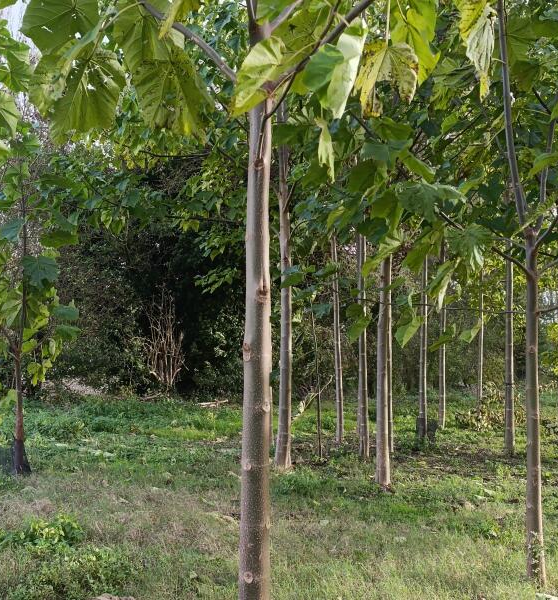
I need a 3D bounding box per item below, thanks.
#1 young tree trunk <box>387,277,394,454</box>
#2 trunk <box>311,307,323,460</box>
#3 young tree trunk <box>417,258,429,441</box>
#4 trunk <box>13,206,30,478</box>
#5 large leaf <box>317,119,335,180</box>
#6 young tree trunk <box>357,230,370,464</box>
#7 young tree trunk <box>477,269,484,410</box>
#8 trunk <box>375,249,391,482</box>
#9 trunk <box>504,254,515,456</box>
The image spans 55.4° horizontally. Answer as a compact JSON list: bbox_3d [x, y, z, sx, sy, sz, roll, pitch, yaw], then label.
[{"bbox_3d":[1.676,0.934,7.917,0.100,2.649,0.100,0,-5,0],"label":"young tree trunk"},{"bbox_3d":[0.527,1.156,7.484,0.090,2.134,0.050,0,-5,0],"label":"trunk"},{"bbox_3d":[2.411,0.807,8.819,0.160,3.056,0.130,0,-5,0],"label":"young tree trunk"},{"bbox_3d":[-3.197,0.418,6.599,0.130,3.432,0.120,0,-5,0],"label":"trunk"},{"bbox_3d":[0.250,-0.793,2.800,0.110,0.330,0.100,0,-5,0],"label":"large leaf"},{"bbox_3d":[1.209,0.634,7.557,0.125,3.180,0.120,0,-5,0],"label":"young tree trunk"},{"bbox_3d":[5.073,0.972,13.360,0.110,3.460,0.100,0,-5,0],"label":"young tree trunk"},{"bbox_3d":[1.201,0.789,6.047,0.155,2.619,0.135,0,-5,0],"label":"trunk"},{"bbox_3d":[3.363,0.780,7.754,0.130,2.924,0.120,0,-5,0],"label":"trunk"}]

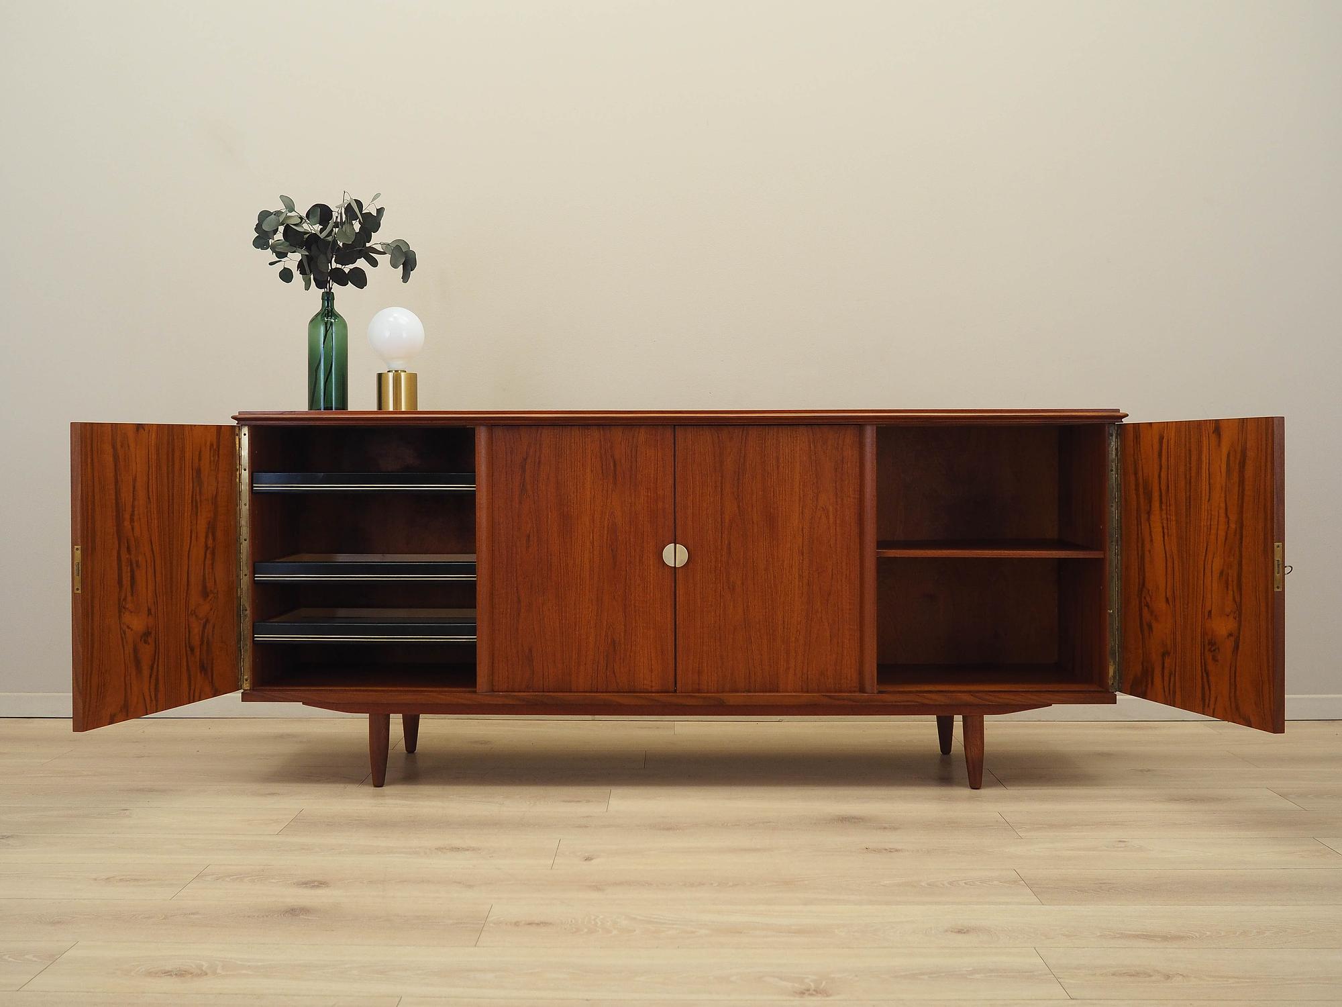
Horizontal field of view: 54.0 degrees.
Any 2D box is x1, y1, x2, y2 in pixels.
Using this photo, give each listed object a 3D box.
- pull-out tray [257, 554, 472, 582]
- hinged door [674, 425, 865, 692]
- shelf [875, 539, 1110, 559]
[{"bbox_3d":[-0.642,0.142,2.963,0.477,0.041,0.330,0,2,1],"label":"pull-out tray"},{"bbox_3d":[0.213,0.120,2.864,0.407,0.578,0.022,0,2,1],"label":"hinged door"},{"bbox_3d":[0.697,0.105,3.045,0.493,0.016,0.358,0,2,1],"label":"shelf"}]

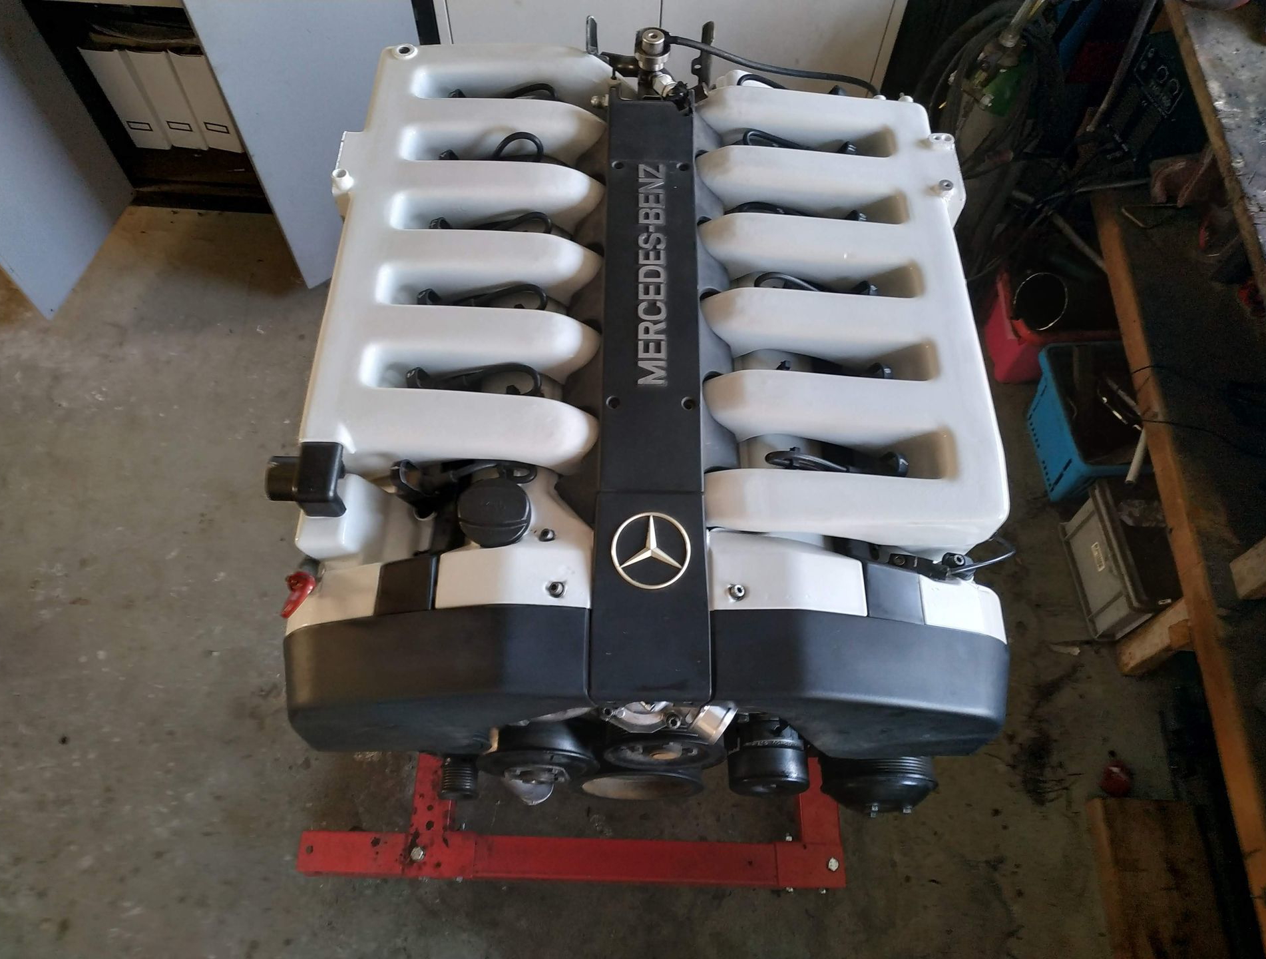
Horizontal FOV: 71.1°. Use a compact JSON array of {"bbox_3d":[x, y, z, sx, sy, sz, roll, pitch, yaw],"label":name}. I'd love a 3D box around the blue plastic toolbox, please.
[{"bbox_3d":[1.157,-0.115,2.121,0.370,0.205,0.345,1,59,0],"label":"blue plastic toolbox"}]

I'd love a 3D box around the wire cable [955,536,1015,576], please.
[{"bbox_3d":[0.320,0.069,0.805,0.053,0.021,0.038,1,59,0],"label":"wire cable"}]

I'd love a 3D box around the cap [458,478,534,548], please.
[{"bbox_3d":[-0.124,0.029,0.790,0.066,0.028,0.066,-1,66,2],"label":"cap"}]

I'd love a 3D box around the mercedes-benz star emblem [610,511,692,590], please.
[{"bbox_3d":[0.015,0.059,0.735,0.067,0.006,0.067,1,66,0],"label":"mercedes-benz star emblem"}]

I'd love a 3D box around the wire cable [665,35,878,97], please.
[{"bbox_3d":[0.158,-0.473,1.015,0.240,0.042,0.034,12,60,7],"label":"wire cable"}]

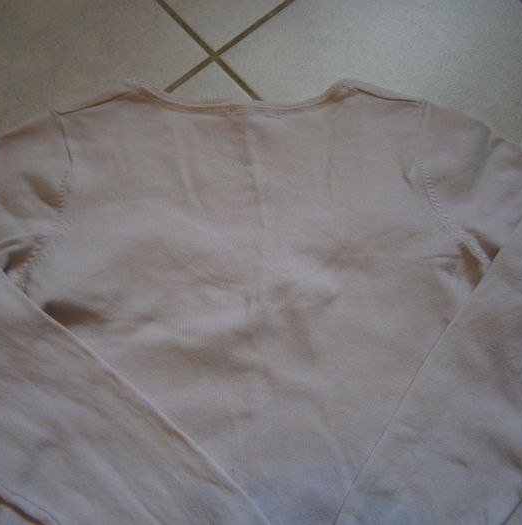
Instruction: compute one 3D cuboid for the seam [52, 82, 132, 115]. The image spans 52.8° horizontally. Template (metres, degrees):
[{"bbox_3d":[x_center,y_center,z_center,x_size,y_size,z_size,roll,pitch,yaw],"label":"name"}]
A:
[{"bbox_3d":[-0.168,-0.163,0.523,0.079,0.012,0.013,-21,78,-8],"label":"seam"}]

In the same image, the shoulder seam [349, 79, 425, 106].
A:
[{"bbox_3d":[0.130,-0.177,0.545,0.078,0.012,0.013,15,75,0],"label":"shoulder seam"}]

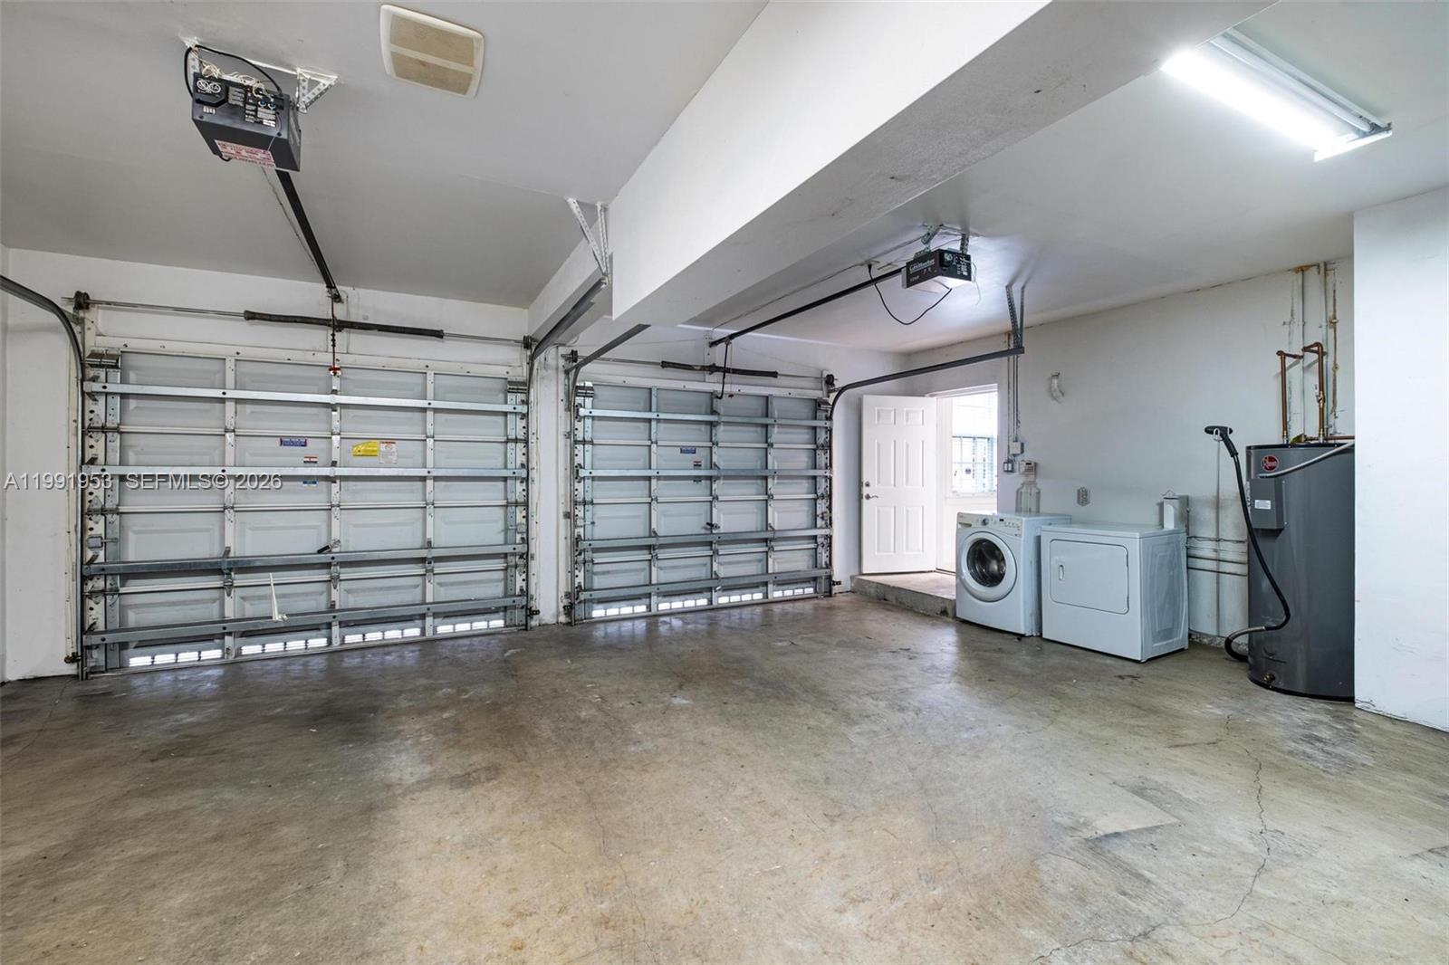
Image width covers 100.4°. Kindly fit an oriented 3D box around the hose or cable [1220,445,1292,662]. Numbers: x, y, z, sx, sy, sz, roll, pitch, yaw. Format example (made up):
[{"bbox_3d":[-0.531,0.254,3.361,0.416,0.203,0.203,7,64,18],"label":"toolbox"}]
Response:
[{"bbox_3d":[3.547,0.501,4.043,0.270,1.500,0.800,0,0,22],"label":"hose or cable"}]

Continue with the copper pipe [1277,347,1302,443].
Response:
[{"bbox_3d":[3.771,-0.554,3.998,0.550,0.610,0.120,0,0,-28],"label":"copper pipe"}]

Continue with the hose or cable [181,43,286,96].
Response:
[{"bbox_3d":[-1.659,-1.362,2.062,0.275,0.170,0.100,0,0,-28],"label":"hose or cable"}]

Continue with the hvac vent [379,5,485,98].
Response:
[{"bbox_3d":[-0.997,-1.456,2.067,0.290,0.030,0.345,0,0,-28],"label":"hvac vent"}]

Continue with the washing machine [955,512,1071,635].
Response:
[{"bbox_3d":[2.587,0.778,5.413,0.700,0.970,0.680,0,0,-28],"label":"washing machine"}]

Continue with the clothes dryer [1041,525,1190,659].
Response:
[{"bbox_3d":[3.063,0.820,4.743,0.680,0.895,0.720,0,0,-28],"label":"clothes dryer"}]

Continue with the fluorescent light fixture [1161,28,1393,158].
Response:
[{"bbox_3d":[2.056,-1.433,2.243,1.250,0.085,0.250,0,0,-28],"label":"fluorescent light fixture"}]

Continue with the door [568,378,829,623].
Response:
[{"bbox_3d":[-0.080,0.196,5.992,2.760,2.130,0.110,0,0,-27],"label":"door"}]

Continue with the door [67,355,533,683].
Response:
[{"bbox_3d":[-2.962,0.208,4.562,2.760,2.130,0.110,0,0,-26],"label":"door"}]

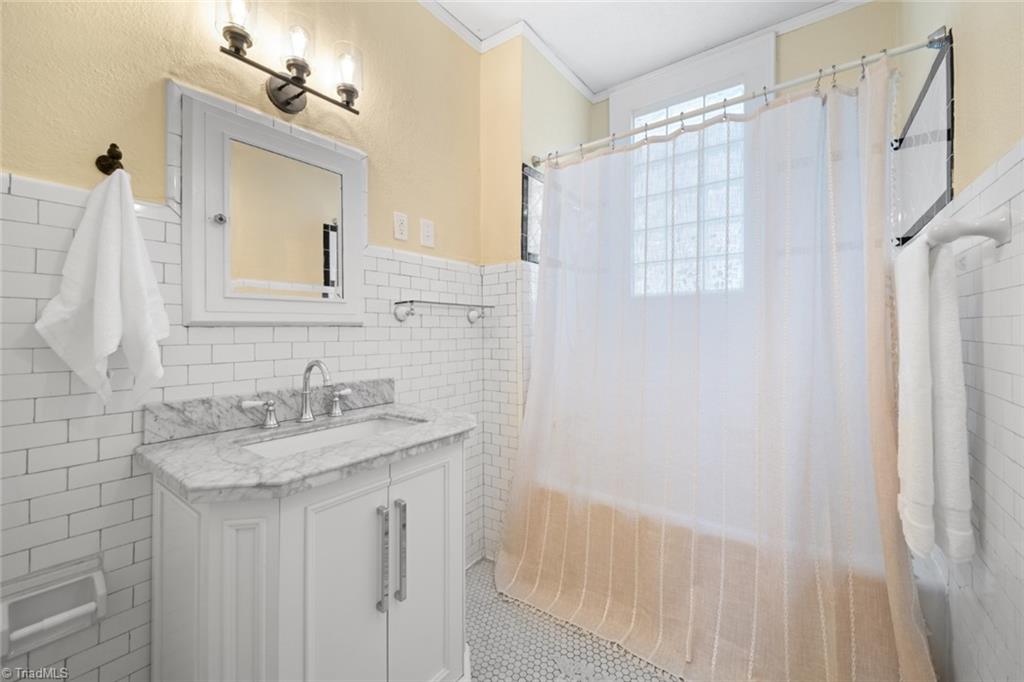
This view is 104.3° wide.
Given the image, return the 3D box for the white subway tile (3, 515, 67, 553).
[{"bbox_3d":[-1.035,0.420,0.857,0.009,0.052,0.106,0,1,36],"label":"white subway tile"}]

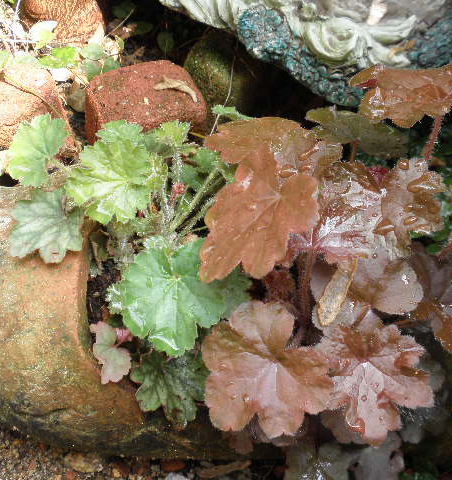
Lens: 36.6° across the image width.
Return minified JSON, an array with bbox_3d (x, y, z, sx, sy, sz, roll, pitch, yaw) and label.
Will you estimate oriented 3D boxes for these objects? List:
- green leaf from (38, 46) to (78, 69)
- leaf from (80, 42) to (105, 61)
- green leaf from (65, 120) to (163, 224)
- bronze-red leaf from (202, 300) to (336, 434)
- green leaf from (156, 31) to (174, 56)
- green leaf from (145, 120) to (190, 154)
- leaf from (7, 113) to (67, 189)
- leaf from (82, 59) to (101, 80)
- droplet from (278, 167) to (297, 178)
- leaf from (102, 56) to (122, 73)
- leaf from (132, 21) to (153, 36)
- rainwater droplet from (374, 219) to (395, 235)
[{"bbox_3d":[-0.213,-0.232,0.870,0.050,0.012,0.034,-4,53,-3],"label":"green leaf"},{"bbox_3d":[-0.179,-0.254,0.920,0.033,0.010,0.028,4,53,3],"label":"leaf"},{"bbox_3d":[-0.115,-0.069,0.700,0.098,0.027,0.103,-9,59,1],"label":"green leaf"},{"bbox_3d":[0.033,0.104,0.550,0.107,0.027,0.114,-3,72,2],"label":"bronze-red leaf"},{"bbox_3d":[-0.080,-0.259,0.900,0.023,0.008,0.034,0,70,0],"label":"green leaf"},{"bbox_3d":[-0.051,-0.092,0.601,0.030,0.016,0.048,26,56,16],"label":"green leaf"},{"bbox_3d":[-0.203,-0.096,0.735,0.073,0.018,0.073,28,67,21],"label":"leaf"},{"bbox_3d":[-0.150,-0.188,0.751,0.025,0.008,0.032,22,65,18],"label":"leaf"},{"bbox_3d":[0.058,-0.063,0.640,0.015,0.005,0.011,0,49,0],"label":"droplet"},{"bbox_3d":[-0.128,-0.195,0.760,0.022,0.008,0.021,-18,64,-16],"label":"leaf"},{"bbox_3d":[-0.100,-0.254,0.820,0.024,0.007,0.025,3,66,1],"label":"leaf"},{"bbox_3d":[0.130,-0.011,0.560,0.017,0.006,0.012,-15,59,-2],"label":"rainwater droplet"}]

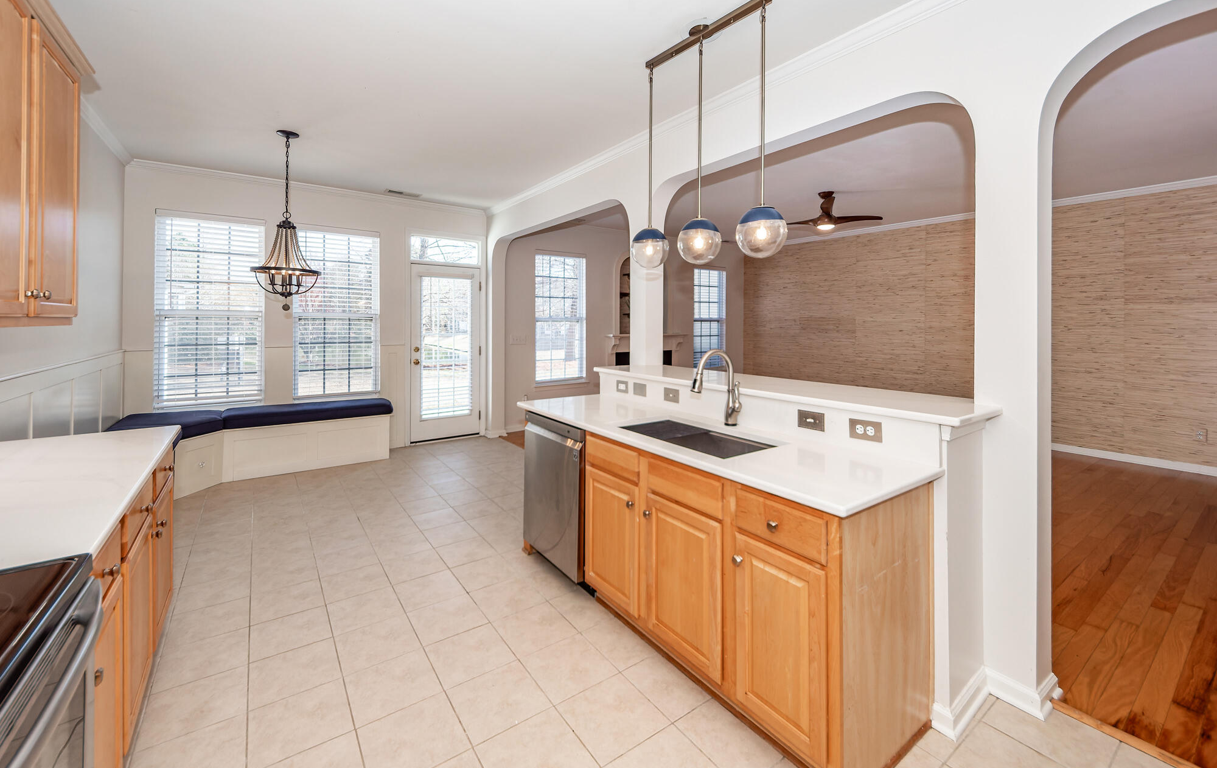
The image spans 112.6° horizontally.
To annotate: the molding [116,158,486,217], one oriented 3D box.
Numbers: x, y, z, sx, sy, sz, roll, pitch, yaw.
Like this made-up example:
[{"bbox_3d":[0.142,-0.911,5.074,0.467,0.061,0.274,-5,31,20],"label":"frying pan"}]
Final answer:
[{"bbox_3d":[-3.060,-2.179,4.613,3.400,0.110,0.100,-3,5,-33],"label":"molding"}]

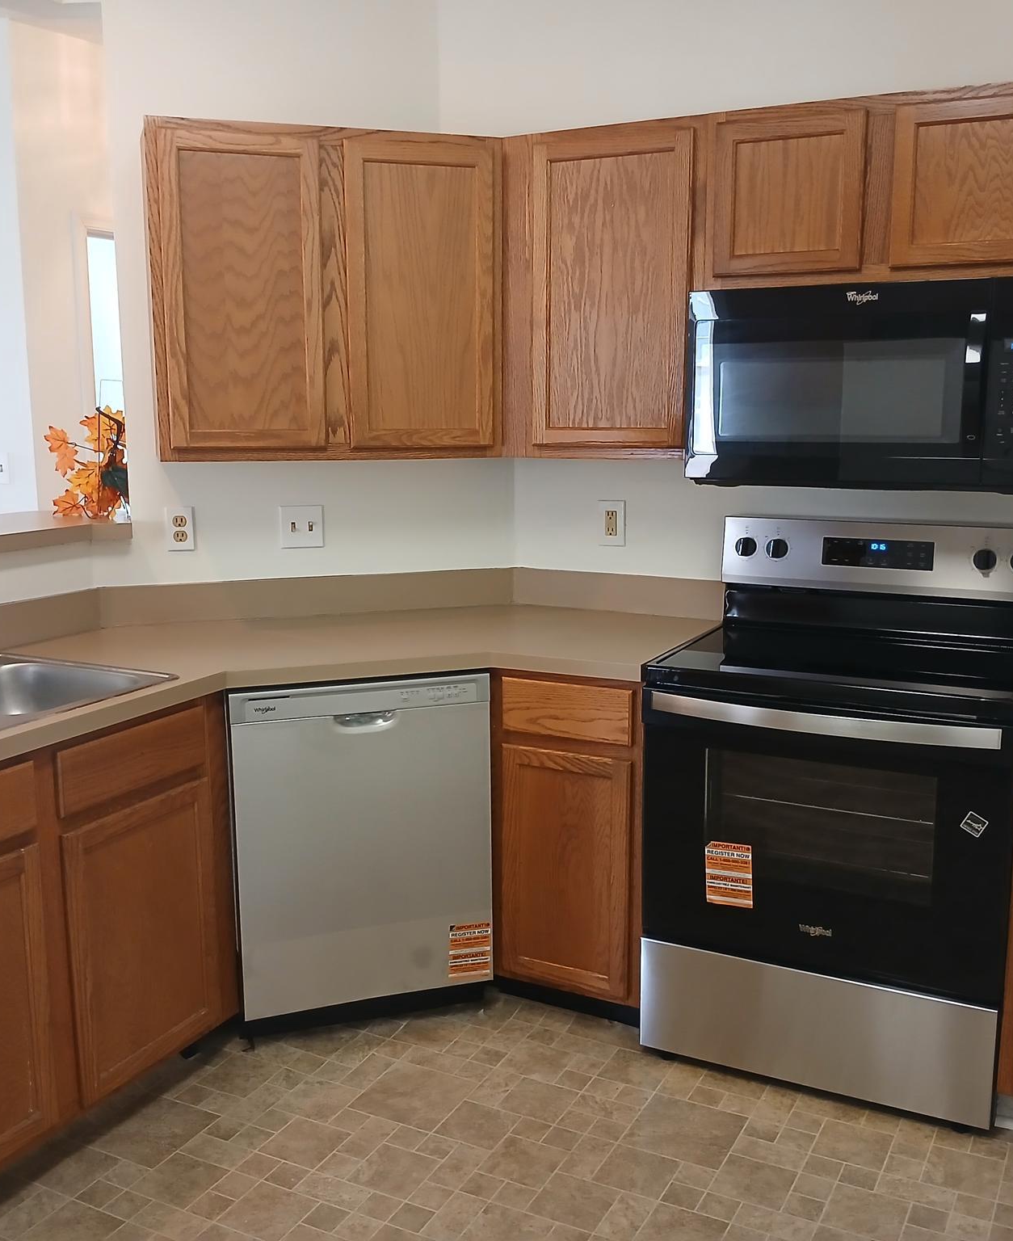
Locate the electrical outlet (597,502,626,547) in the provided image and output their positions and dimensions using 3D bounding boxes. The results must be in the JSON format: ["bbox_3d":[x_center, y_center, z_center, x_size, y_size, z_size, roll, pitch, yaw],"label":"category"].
[{"bbox_3d":[0.289,-0.265,3.393,0.073,0.117,0.010,5,11,26],"label":"electrical outlet"}]

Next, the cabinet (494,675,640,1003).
[{"bbox_3d":[0.270,0.476,3.175,0.375,0.800,0.600,5,11,26],"label":"cabinet"}]

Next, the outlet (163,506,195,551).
[{"bbox_3d":[-0.854,-0.240,3.246,0.071,0.116,0.010,-4,11,-18],"label":"outlet"}]

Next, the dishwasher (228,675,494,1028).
[{"bbox_3d":[-0.411,0.498,3.180,0.605,0.830,0.600,-4,11,-18],"label":"dishwasher"}]

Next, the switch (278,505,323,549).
[{"bbox_3d":[-0.551,-0.252,3.344,0.115,0.116,0.012,-4,11,-18],"label":"switch"}]

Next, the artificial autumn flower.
[{"bbox_3d":[-1.095,-0.425,3.337,0.250,0.310,0.260,5,11,26],"label":"artificial autumn flower"}]

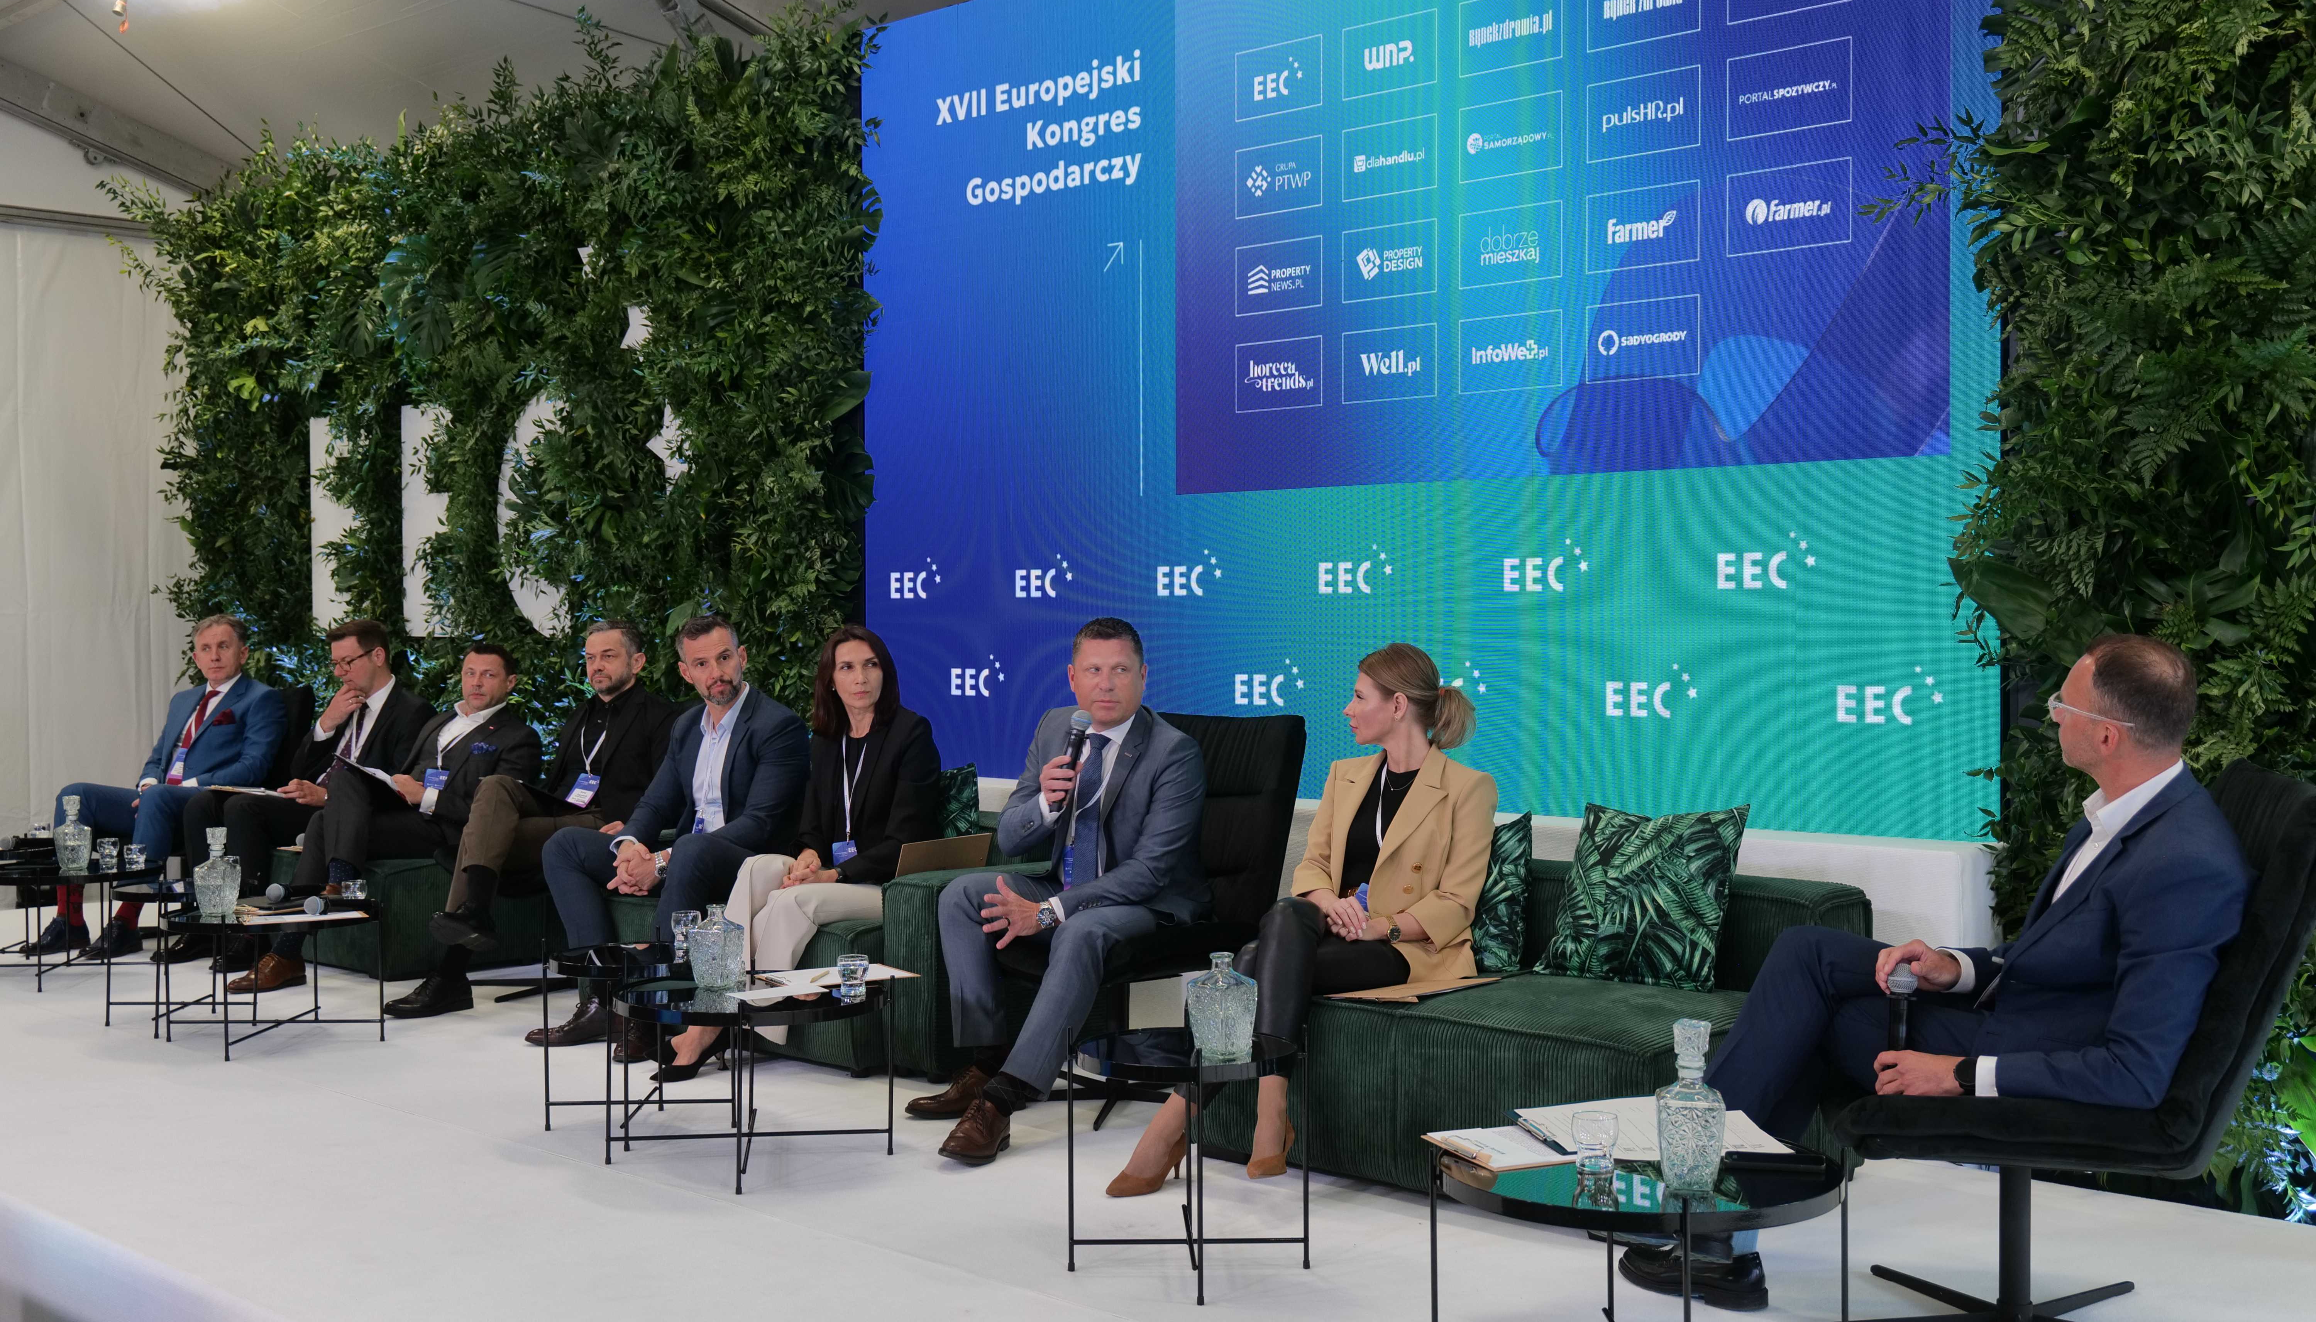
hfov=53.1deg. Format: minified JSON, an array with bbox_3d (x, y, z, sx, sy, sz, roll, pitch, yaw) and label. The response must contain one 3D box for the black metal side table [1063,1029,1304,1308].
[{"bbox_3d":[0.058,0.896,4.249,0.440,0.450,0.440,0,1,-4],"label":"black metal side table"}]

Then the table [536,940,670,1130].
[{"bbox_3d":[-1.211,0.877,5.441,0.440,0.450,0.440,0,1,-3],"label":"table"}]

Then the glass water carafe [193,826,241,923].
[{"bbox_3d":[-2.664,0.592,6.553,0.095,0.250,0.095,0,1,8],"label":"glass water carafe"}]

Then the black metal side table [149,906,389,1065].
[{"bbox_3d":[-2.516,0.885,6.595,0.625,0.400,0.625,0,1,3],"label":"black metal side table"}]

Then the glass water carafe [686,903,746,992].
[{"bbox_3d":[-1.001,0.640,5.245,0.095,0.190,0.095,0,1,21],"label":"glass water carafe"}]

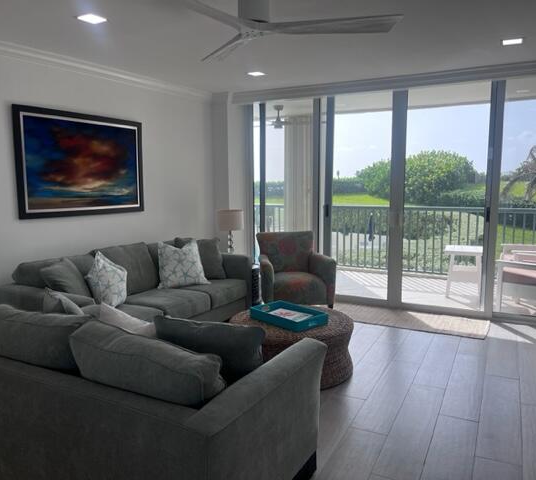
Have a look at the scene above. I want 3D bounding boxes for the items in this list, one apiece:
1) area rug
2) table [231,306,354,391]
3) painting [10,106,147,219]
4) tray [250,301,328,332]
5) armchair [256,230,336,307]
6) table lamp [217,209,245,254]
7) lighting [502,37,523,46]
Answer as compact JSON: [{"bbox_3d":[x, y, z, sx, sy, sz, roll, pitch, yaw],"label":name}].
[{"bbox_3d":[1.204,0.827,5.207,2.150,0.012,0.630,3,8,26],"label":"area rug"},{"bbox_3d":[0.170,0.826,3.861,0.970,0.377,0.970,0,7,0],"label":"table"},{"bbox_3d":[-1.773,-0.728,4.712,0.050,0.960,1.517,4,8,28],"label":"painting"},{"bbox_3d":[0.169,0.600,3.798,0.345,0.068,0.555,-8,10,-44],"label":"tray"},{"bbox_3d":[0.317,0.355,5.754,0.780,0.820,0.760,-2,8,-10],"label":"armchair"},{"bbox_3d":[-0.467,-0.035,5.931,0.375,0.670,0.375,0,7,0],"label":"table lamp"},{"bbox_3d":[2.014,-1.638,3.954,0.150,0.030,0.160,3,8,26],"label":"lighting"}]

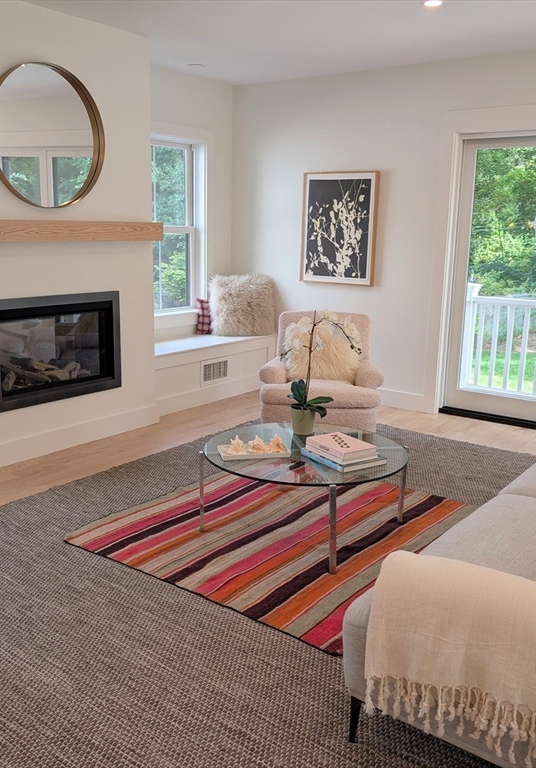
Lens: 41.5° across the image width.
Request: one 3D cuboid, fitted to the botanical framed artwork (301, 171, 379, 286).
[{"bbox_3d":[0.571,-1.225,5.612,0.683,0.863,0.040,10,15,35],"label":"botanical framed artwork"}]

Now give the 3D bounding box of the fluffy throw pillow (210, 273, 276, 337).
[{"bbox_3d":[-0.217,-0.659,6.024,0.530,0.520,0.220,2,0,6],"label":"fluffy throw pillow"}]

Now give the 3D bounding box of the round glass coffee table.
[{"bbox_3d":[0.169,0.481,3.268,0.935,0.385,0.935,1,12,0],"label":"round glass coffee table"}]

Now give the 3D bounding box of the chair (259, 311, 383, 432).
[{"bbox_3d":[0.382,-0.088,4.935,0.810,0.800,0.820,2,12,6],"label":"chair"}]

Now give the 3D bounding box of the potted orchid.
[{"bbox_3d":[0.263,-0.054,3.485,0.400,0.600,0.270,1,12,0],"label":"potted orchid"}]

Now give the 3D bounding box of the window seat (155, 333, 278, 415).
[{"bbox_3d":[-0.590,-0.119,5.791,0.520,0.459,1.512,10,15,35],"label":"window seat"}]

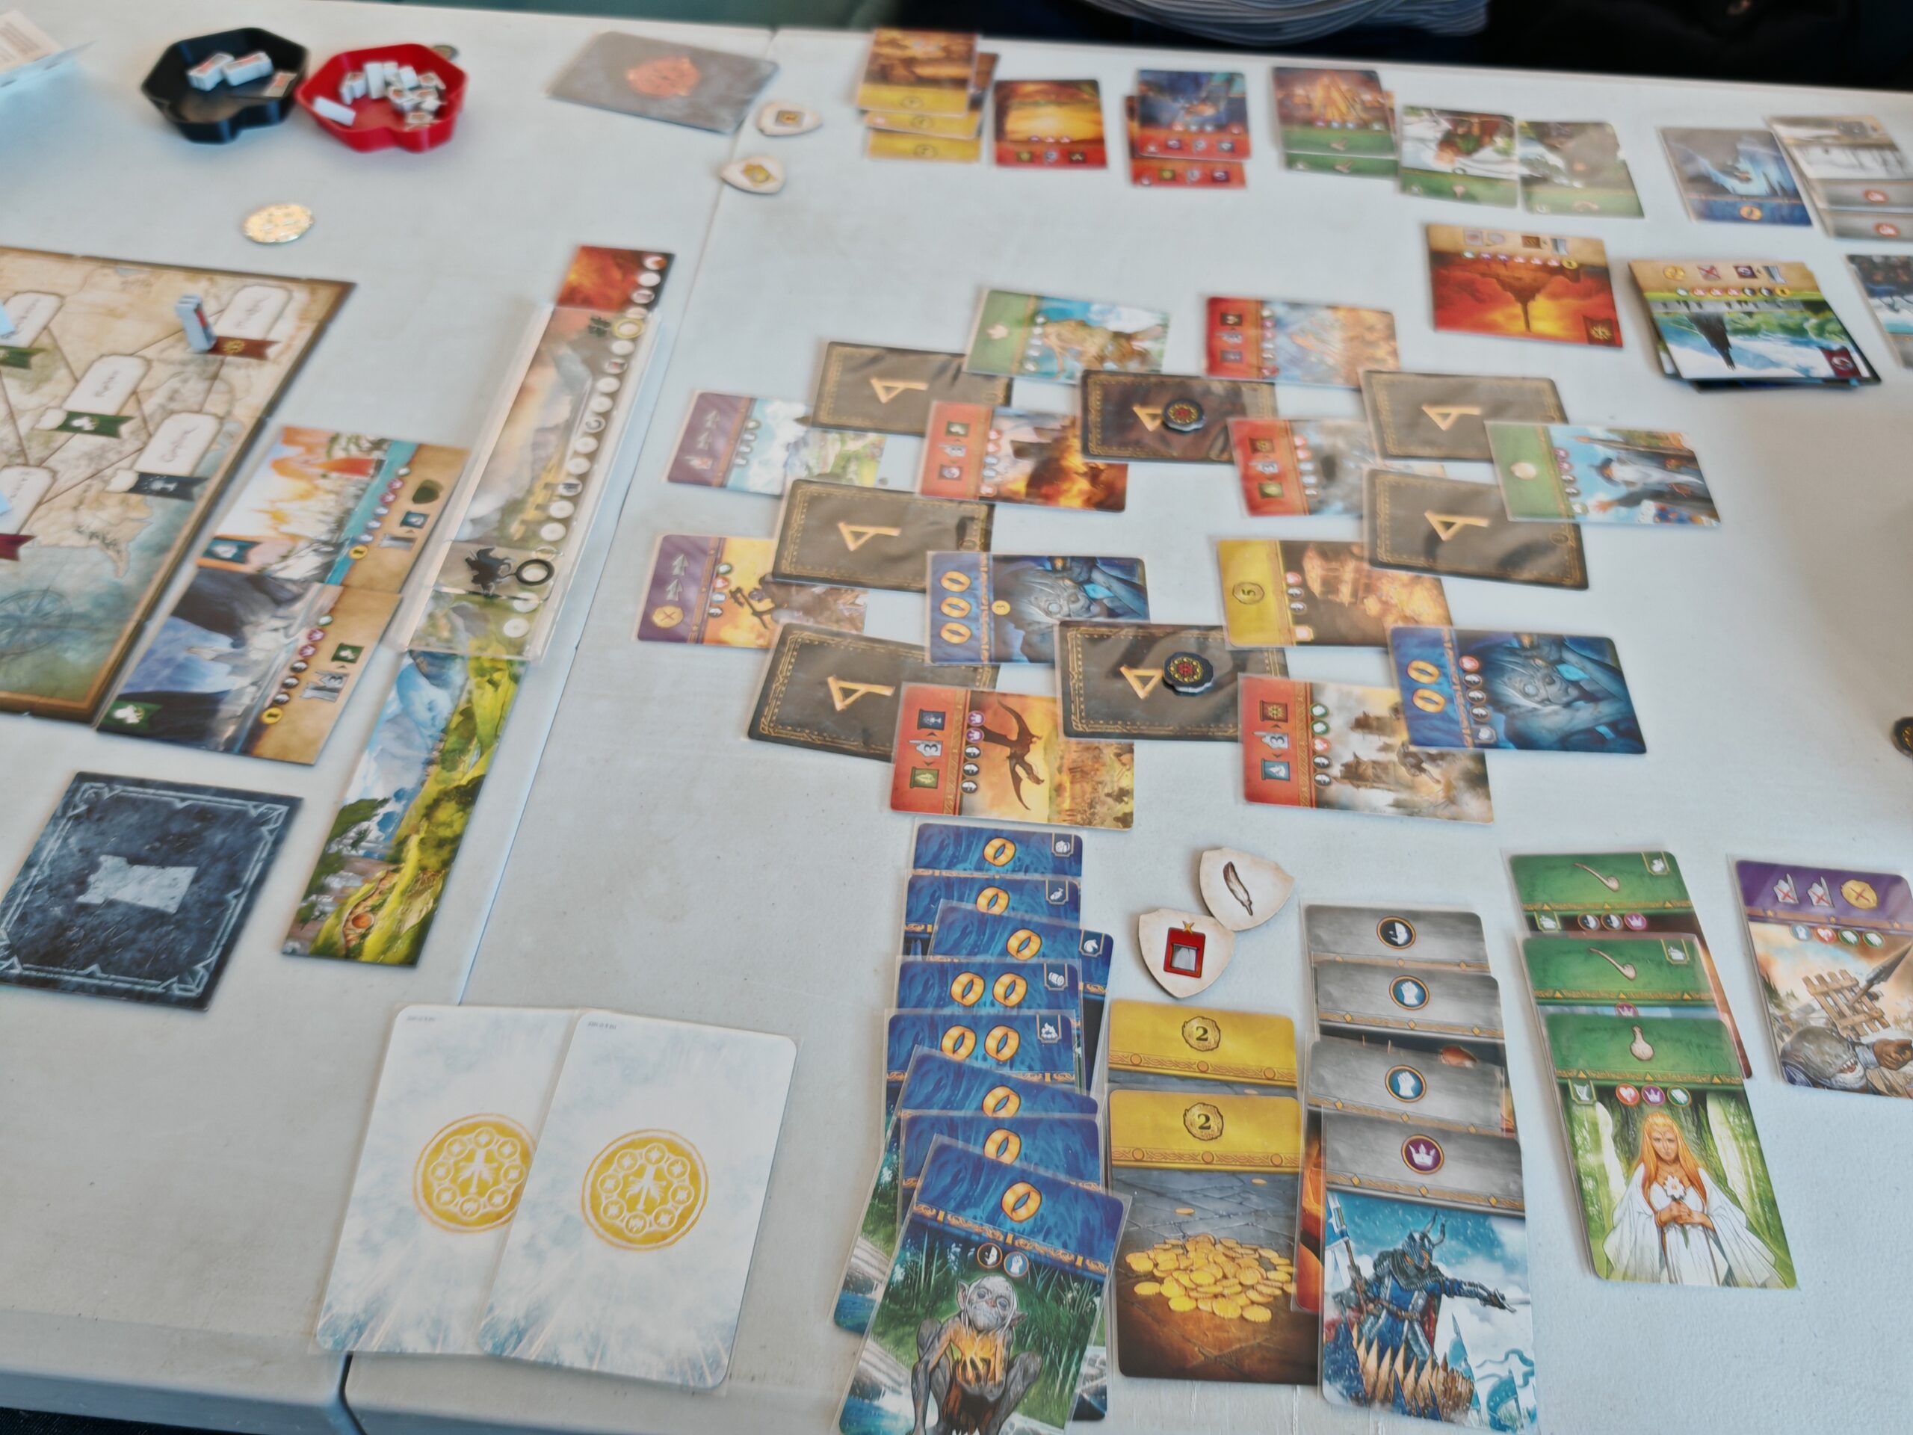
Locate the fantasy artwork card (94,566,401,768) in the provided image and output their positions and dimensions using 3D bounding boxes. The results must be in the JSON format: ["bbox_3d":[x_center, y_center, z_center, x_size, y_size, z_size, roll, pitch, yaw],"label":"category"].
[{"bbox_3d":[-0.209,-0.017,0.444,0.066,0.002,0.066,8,53,5],"label":"fantasy artwork card"}]

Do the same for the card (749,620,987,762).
[{"bbox_3d":[-0.028,-0.007,0.525,0.080,0.001,0.054,9,53,7],"label":"card"}]

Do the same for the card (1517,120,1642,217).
[{"bbox_3d":[0.259,-0.231,0.628,0.047,0.002,0.071,3,53,3],"label":"card"}]

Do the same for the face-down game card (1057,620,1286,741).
[{"bbox_3d":[0.068,-0.011,0.460,0.071,0.002,0.047,2,53,1],"label":"face-down game card"}]

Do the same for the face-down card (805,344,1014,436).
[{"bbox_3d":[-0.017,-0.137,0.623,0.080,0.001,0.054,4,53,3],"label":"face-down card"}]

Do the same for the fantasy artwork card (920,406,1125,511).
[{"bbox_3d":[0.029,-0.105,0.599,0.080,0.001,0.054,5,53,4],"label":"fantasy artwork card"}]

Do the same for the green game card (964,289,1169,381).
[{"bbox_3d":[0.049,-0.163,0.642,0.080,0.001,0.054,8,53,6],"label":"green game card"}]

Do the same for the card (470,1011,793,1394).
[{"bbox_3d":[-0.075,0.114,0.364,0.058,0.002,0.087,6,53,5],"label":"card"}]

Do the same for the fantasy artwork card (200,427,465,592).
[{"bbox_3d":[-0.200,-0.069,0.484,0.066,0.002,0.066,7,53,5],"label":"fantasy artwork card"}]

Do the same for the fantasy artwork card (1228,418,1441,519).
[{"bbox_3d":[0.129,-0.083,0.499,0.069,0.001,0.046,0,53,-1],"label":"fantasy artwork card"}]

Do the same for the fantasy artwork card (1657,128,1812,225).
[{"bbox_3d":[0.325,-0.227,0.624,0.047,0.002,0.071,4,53,3],"label":"fantasy artwork card"}]

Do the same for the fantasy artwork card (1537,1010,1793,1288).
[{"bbox_3d":[0.170,0.102,0.358,0.046,0.001,0.069,3,53,2],"label":"fantasy artwork card"}]

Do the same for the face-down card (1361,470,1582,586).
[{"bbox_3d":[0.200,-0.074,0.575,0.080,0.001,0.054,7,53,5],"label":"face-down card"}]

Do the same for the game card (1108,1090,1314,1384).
[{"bbox_3d":[0.071,0.140,0.411,0.054,0.001,0.080,2,53,2],"label":"game card"}]

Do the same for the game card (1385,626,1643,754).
[{"bbox_3d":[0.197,-0.010,0.527,0.080,0.001,0.054,2,53,2],"label":"game card"}]

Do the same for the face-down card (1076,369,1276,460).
[{"bbox_3d":[0.092,-0.124,0.613,0.080,0.001,0.054,2,53,2],"label":"face-down card"}]

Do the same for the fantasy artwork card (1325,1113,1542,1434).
[{"bbox_3d":[0.110,0.128,0.350,0.047,0.002,0.071,7,53,6],"label":"fantasy artwork card"}]

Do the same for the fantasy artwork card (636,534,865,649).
[{"bbox_3d":[-0.064,-0.041,0.482,0.071,0.002,0.047,3,53,2],"label":"fantasy artwork card"}]

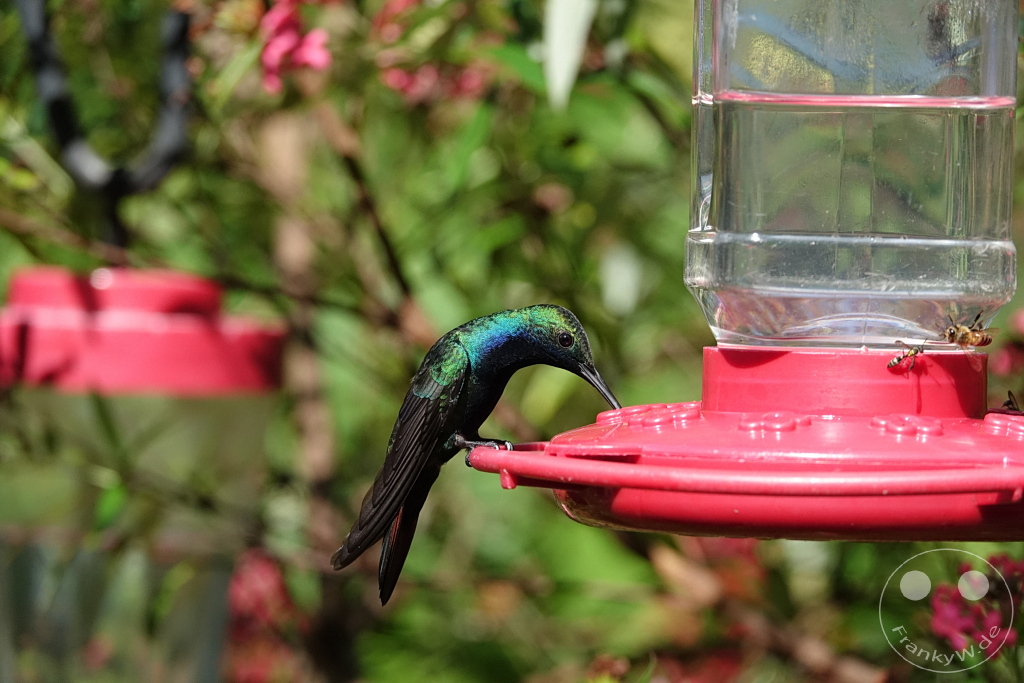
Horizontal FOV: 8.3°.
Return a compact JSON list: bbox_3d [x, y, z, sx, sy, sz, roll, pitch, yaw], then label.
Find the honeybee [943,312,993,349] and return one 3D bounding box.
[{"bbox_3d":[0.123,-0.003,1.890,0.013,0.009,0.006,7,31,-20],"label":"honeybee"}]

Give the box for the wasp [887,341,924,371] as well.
[{"bbox_3d":[0.105,0.004,1.880,0.011,0.008,0.004,-26,1,-12],"label":"wasp"}]

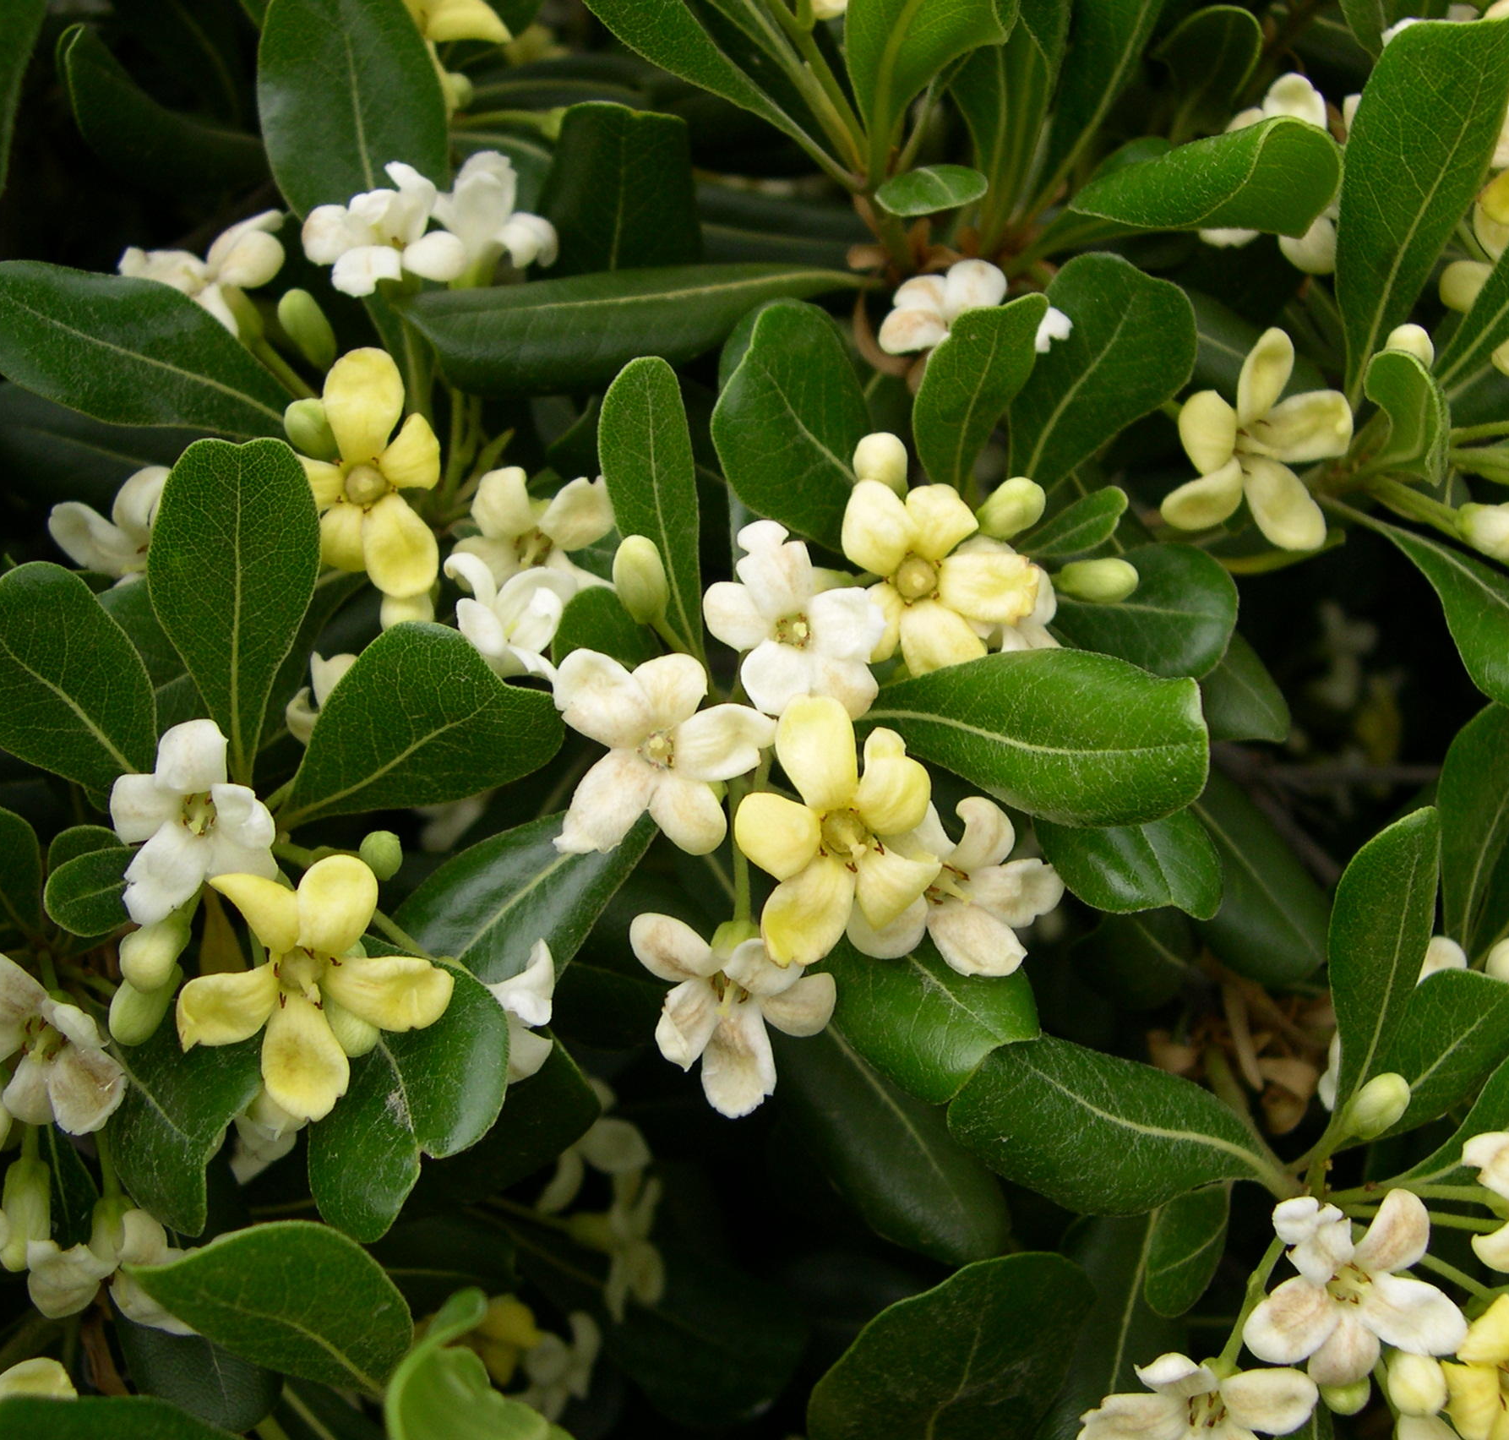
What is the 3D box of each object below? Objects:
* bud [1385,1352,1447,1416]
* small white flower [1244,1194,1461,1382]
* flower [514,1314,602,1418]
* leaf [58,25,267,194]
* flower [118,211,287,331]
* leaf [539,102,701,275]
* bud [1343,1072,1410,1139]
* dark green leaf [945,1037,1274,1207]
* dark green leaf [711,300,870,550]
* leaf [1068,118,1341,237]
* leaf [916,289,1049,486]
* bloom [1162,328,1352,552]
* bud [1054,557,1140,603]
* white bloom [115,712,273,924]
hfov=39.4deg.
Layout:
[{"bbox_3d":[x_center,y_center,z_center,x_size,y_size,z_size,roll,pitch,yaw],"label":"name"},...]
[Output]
[{"bbox_3d":[0.098,0.098,0.312,0.009,0.009,0.011,0,27,-3],"label":"bud"},{"bbox_3d":[0.074,0.070,0.260,0.028,0.024,0.015,0,9,-3],"label":"small white flower"},{"bbox_3d":[-0.040,0.129,0.420,0.020,0.022,0.014,10,3,17],"label":"flower"},{"bbox_3d":[-0.098,-0.104,0.365,0.051,0.012,0.025,16,51,-2],"label":"leaf"},{"bbox_3d":[-0.084,-0.067,0.320,0.023,0.014,0.018,0,53,30],"label":"flower"},{"bbox_3d":[-0.025,-0.085,0.370,0.029,0.045,0.010,5,13,0],"label":"leaf"},{"bbox_3d":[0.085,0.053,0.287,0.007,0.011,0.007,46,27,0],"label":"bud"},{"bbox_3d":[0.057,0.063,0.328,0.056,0.009,0.025,20,69,-11],"label":"dark green leaf"},{"bbox_3d":[0.006,-0.038,0.278,0.023,0.041,0.009,-35,12,-4],"label":"dark green leaf"},{"bbox_3d":[0.061,-0.074,0.288,0.041,0.014,0.018,-8,48,18],"label":"leaf"},{"bbox_3d":[0.030,-0.043,0.280,0.014,0.028,0.008,18,8,7],"label":"leaf"},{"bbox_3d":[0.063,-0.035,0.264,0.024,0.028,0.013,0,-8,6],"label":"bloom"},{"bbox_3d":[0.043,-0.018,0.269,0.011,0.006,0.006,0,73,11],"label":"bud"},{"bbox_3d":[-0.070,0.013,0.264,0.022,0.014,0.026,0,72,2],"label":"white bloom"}]

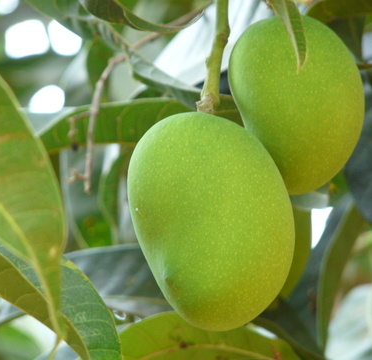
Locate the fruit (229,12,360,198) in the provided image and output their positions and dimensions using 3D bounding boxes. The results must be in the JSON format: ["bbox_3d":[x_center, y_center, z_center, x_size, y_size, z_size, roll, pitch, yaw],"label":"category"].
[{"bbox_3d":[0.058,-0.041,2.350,0.068,0.096,0.066,-13,-7,0],"label":"fruit"}]

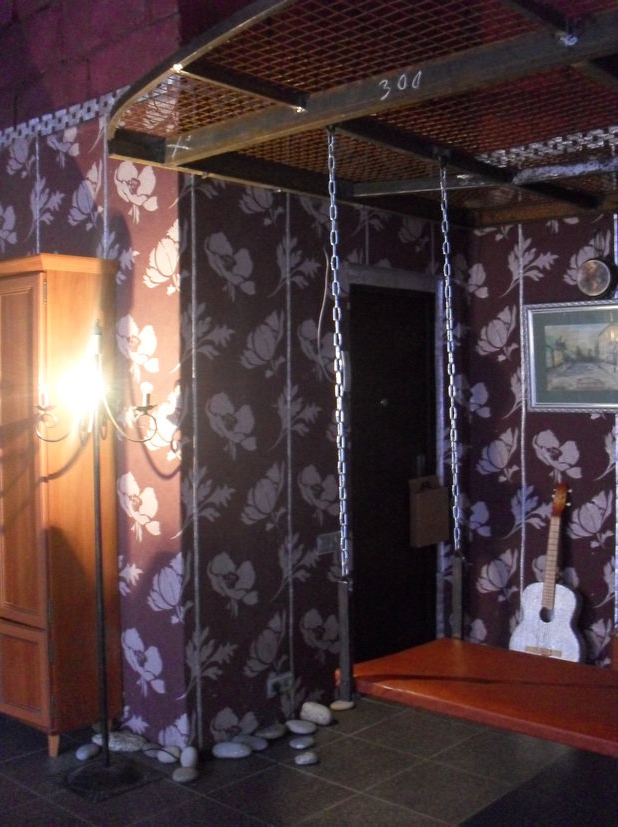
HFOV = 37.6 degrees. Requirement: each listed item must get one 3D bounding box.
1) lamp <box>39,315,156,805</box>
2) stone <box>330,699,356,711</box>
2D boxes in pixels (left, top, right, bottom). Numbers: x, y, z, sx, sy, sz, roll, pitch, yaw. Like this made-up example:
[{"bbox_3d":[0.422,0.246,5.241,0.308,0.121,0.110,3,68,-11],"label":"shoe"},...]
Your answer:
[{"bbox_3d":[-0.777,0.516,3.380,0.455,1.720,0.450,0,2,0],"label":"lamp"},{"bbox_3d":[0.151,1.305,4.058,0.110,0.035,0.071,-1,1,-6],"label":"stone"}]

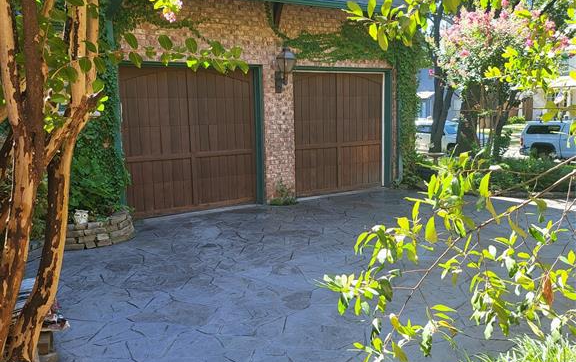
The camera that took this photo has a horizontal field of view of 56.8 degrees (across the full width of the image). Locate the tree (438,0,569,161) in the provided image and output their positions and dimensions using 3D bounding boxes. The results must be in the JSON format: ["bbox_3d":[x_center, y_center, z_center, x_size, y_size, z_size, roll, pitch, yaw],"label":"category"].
[{"bbox_3d":[5.490,-2.420,13.500,3.200,4.200,3.100,-6,9,-34],"label":"tree"}]

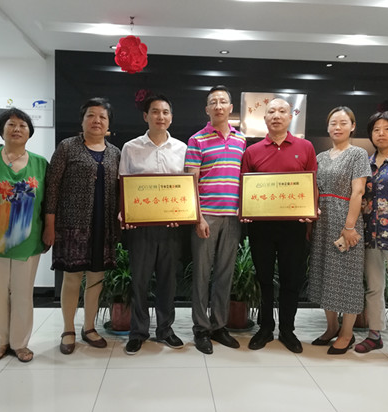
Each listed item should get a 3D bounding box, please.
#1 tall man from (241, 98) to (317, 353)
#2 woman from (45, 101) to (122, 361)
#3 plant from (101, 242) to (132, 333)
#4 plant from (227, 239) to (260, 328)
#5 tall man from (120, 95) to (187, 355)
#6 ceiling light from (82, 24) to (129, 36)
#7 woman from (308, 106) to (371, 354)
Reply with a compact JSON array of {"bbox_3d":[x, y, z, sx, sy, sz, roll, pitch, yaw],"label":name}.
[{"bbox_3d":[0.593,0.122,2.939,0.480,1.690,0.370,2,3,10],"label":"tall man"},{"bbox_3d":[-0.741,0.118,2.867,0.490,1.650,0.360,0,4,-15],"label":"woman"},{"bbox_3d":[-0.506,0.598,3.238,0.560,0.660,0.560,1,3,0],"label":"plant"},{"bbox_3d":[0.305,0.588,3.343,0.560,0.700,0.560,1,3,0],"label":"plant"},{"bbox_3d":[-0.259,0.108,2.884,0.480,1.690,0.370,1,3,-3],"label":"tall man"},{"bbox_3d":[-0.648,-1.285,3.140,0.360,0.060,0.240,1,3,-4],"label":"ceiling light"},{"bbox_3d":[1.010,0.148,2.982,0.430,1.650,0.340,3,4,33],"label":"woman"}]

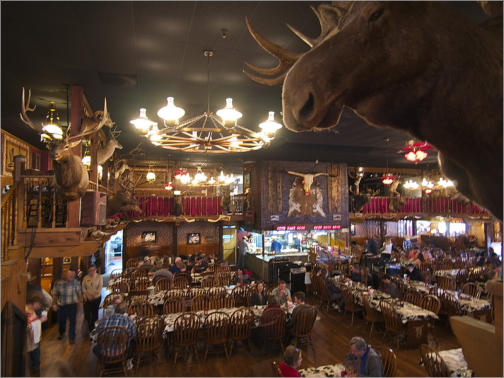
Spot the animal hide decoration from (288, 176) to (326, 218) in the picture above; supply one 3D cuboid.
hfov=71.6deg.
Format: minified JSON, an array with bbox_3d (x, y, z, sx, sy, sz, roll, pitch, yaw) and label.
[{"bbox_3d":[2.422,0.327,15.248,1.839,1.746,0.100,1,-2,-18],"label":"animal hide decoration"}]

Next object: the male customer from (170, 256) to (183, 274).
[{"bbox_3d":[-2.643,3.139,12.548,0.550,1.300,0.800,2,-4,-35],"label":"male customer"}]

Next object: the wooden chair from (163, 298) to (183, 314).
[{"bbox_3d":[-1.832,3.108,8.089,0.480,1.020,0.520,1,-2,-13],"label":"wooden chair"}]

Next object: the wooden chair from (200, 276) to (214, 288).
[{"bbox_3d":[-1.311,3.207,10.478,0.480,1.020,0.520,1,-2,-13],"label":"wooden chair"}]

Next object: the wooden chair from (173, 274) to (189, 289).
[{"bbox_3d":[-2.433,3.314,11.750,0.530,1.020,0.560,1,-2,-17],"label":"wooden chair"}]

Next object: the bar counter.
[{"bbox_3d":[1.200,3.472,15.353,2.150,1.020,2.400,1,-3,-16],"label":"bar counter"}]

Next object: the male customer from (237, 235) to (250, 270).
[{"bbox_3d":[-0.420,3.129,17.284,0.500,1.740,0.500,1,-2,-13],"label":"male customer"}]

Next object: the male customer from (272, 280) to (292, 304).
[{"bbox_3d":[0.780,3.070,9.034,0.540,1.290,0.750,1,-2,-14],"label":"male customer"}]

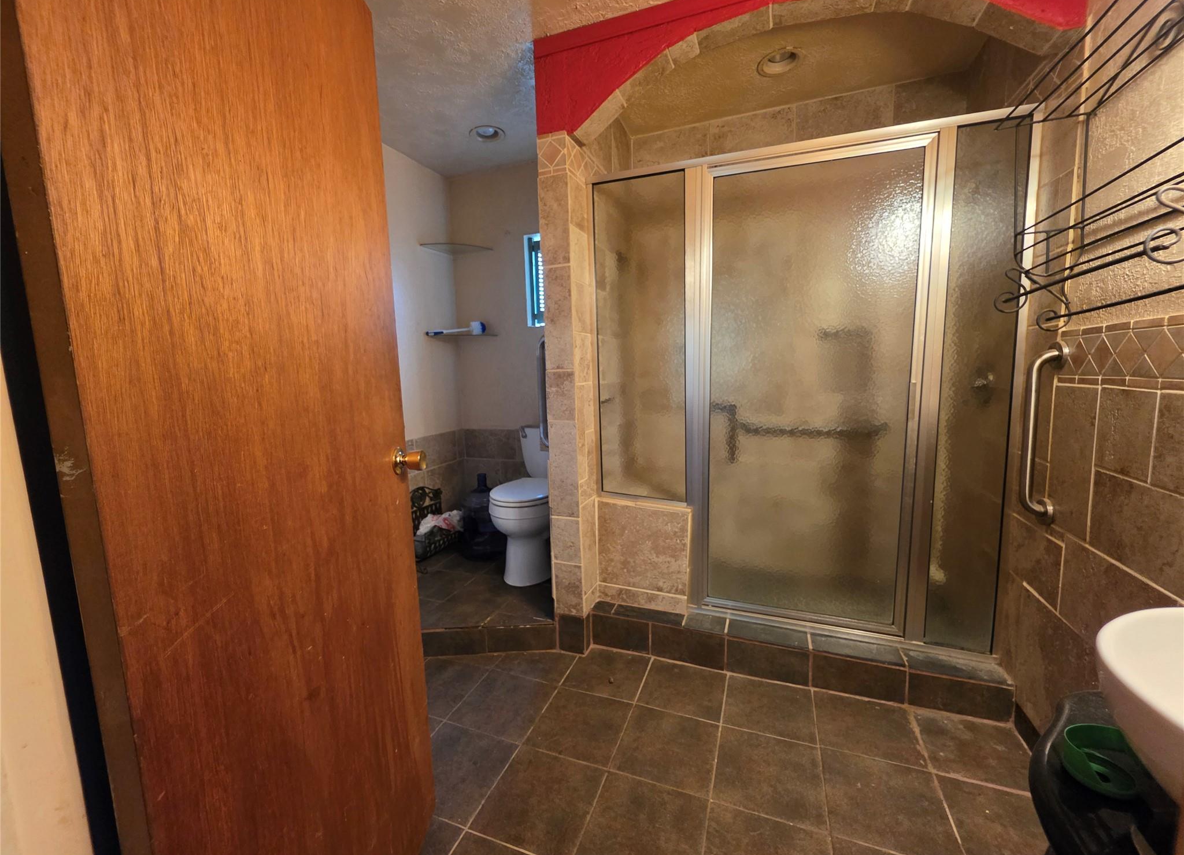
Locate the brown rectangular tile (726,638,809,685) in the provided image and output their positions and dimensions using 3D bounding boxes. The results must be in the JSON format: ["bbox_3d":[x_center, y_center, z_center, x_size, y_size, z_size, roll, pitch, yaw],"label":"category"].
[{"bbox_3d":[0.695,0.923,1.757,0.308,0.149,0.012,1,6,20],"label":"brown rectangular tile"}]

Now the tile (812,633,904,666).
[{"bbox_3d":[1.007,0.855,1.706,0.308,0.012,0.142,1,6,20],"label":"tile"}]

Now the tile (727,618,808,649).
[{"bbox_3d":[0.715,0.850,1.814,0.308,0.012,0.145,1,6,20],"label":"tile"}]

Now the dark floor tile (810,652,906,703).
[{"bbox_3d":[0.986,0.929,1.650,0.305,0.140,0.012,1,6,20],"label":"dark floor tile"}]

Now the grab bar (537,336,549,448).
[{"bbox_3d":[-0.199,-0.153,1.994,0.080,0.510,0.060,1,6,20],"label":"grab bar"}]

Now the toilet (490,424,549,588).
[{"bbox_3d":[-0.321,0.425,2.556,0.420,0.790,0.690,1,6,20],"label":"toilet"}]

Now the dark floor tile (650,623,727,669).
[{"bbox_3d":[0.403,0.916,1.863,0.306,0.152,0.012,1,6,20],"label":"dark floor tile"}]

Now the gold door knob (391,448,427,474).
[{"bbox_3d":[-0.441,0.083,1.085,0.066,0.067,0.067,-1,6,0],"label":"gold door knob"}]

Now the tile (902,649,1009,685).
[{"bbox_3d":[1.297,0.860,1.601,0.300,0.012,0.145,1,6,20],"label":"tile"}]

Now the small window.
[{"bbox_3d":[-0.214,-0.928,2.759,0.400,0.570,0.090,1,6,20],"label":"small window"}]

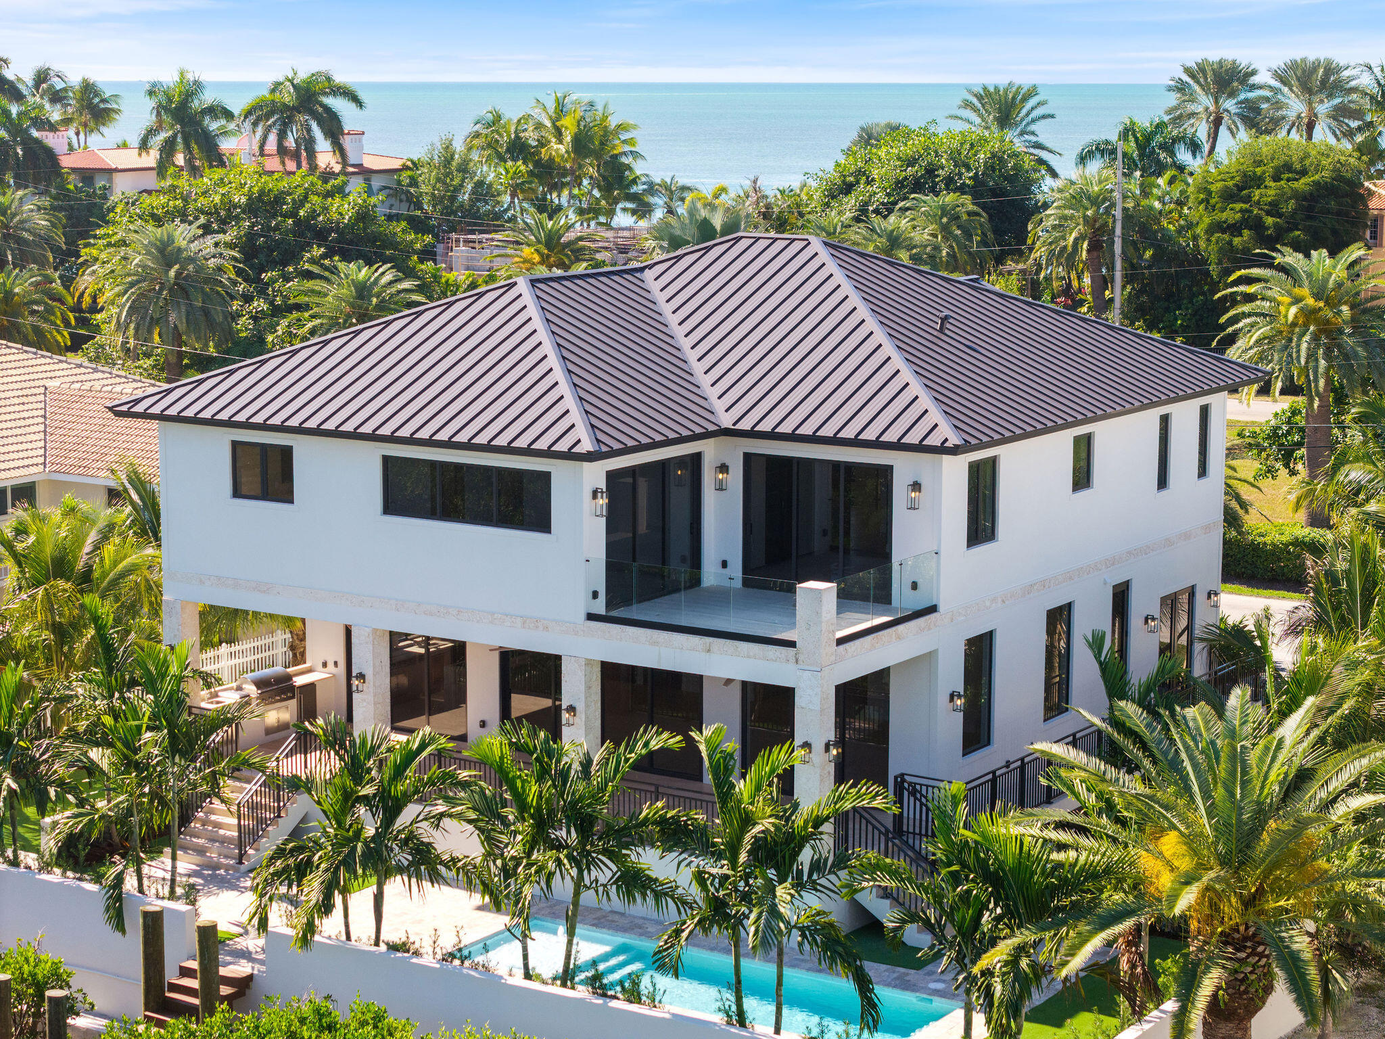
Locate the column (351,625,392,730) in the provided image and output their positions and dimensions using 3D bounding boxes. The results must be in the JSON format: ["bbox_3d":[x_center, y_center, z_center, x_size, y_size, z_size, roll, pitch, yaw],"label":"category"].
[{"bbox_3d":[-5.912,3.489,51.747,0.497,3.123,0.488,6,11,33],"label":"column"}]

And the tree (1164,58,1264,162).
[{"bbox_3d":[32.748,-20.970,176.879,6.446,15.999,6.446,2,9,10],"label":"tree"}]

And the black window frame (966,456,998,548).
[{"bbox_3d":[5.099,-0.315,50.083,0.120,1.579,1.233,6,11,33],"label":"black window frame"}]

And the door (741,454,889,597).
[{"bbox_3d":[2.287,0.146,50.548,3.133,2.507,0.150,6,11,33],"label":"door"}]

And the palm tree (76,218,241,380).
[{"bbox_3d":[-20.875,-7.258,110.229,6.474,8.994,6.474,-2,9,-11],"label":"palm tree"}]

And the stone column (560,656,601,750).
[{"bbox_3d":[-1.946,3.902,49.196,0.488,3.123,0.488,6,11,33],"label":"stone column"}]

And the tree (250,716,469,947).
[{"bbox_3d":[-5.428,5.121,45.865,3.574,3.829,3.200,-1,9,-7],"label":"tree"}]

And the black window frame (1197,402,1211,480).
[{"bbox_3d":[10.642,-1.651,58.812,0.120,1.555,0.566,6,11,33],"label":"black window frame"}]

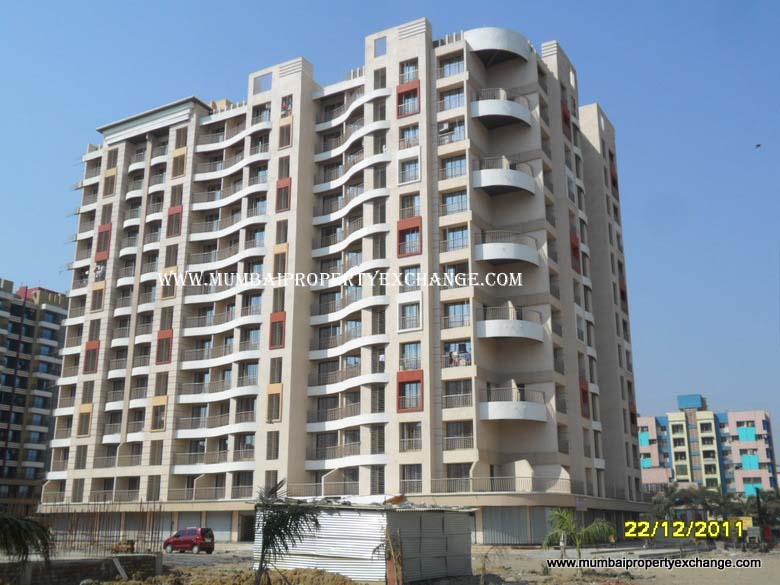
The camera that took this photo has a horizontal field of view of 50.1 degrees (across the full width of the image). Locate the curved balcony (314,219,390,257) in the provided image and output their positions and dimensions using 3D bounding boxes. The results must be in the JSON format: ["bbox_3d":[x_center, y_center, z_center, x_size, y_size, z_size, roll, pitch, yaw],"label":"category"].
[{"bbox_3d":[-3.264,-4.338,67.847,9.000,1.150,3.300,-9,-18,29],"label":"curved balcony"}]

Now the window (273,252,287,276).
[{"bbox_3d":[-9.104,-2.293,69.272,1.140,2.020,0.150,-9,-19,29],"label":"window"}]

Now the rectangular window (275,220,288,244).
[{"bbox_3d":[-9.033,-5.046,70.006,1.221,2.085,0.203,-9,-19,28],"label":"rectangular window"}]

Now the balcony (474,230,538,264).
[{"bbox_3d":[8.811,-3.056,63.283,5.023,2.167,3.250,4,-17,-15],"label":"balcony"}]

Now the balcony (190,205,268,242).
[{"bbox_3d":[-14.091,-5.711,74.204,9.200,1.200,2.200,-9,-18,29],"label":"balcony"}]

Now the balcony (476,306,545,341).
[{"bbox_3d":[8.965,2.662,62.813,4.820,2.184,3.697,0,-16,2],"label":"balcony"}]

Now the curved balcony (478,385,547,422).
[{"bbox_3d":[8.545,8.198,59.185,4.932,2.100,3.420,2,-17,-6],"label":"curved balcony"}]

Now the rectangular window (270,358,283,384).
[{"bbox_3d":[-9.097,6.303,66.927,1.123,2.068,0.197,-9,-19,28],"label":"rectangular window"}]

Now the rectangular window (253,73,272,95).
[{"bbox_3d":[-11.629,-19.103,76.756,2.040,1.870,0.220,-9,-19,28],"label":"rectangular window"}]

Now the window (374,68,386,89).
[{"bbox_3d":[-0.705,-17.555,68.650,1.121,1.823,0.200,-9,-18,29],"label":"window"}]

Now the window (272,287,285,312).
[{"bbox_3d":[-9.081,0.575,68.426,1.130,1.980,0.150,-9,-19,29],"label":"window"}]

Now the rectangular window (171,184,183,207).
[{"bbox_3d":[-20.043,-9.107,78.773,1.421,2.122,0.206,-9,-18,29],"label":"rectangular window"}]

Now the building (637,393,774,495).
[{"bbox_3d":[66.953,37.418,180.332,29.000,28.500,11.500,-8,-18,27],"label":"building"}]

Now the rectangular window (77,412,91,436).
[{"bbox_3d":[-27.513,11.814,74.889,1.420,2.000,0.200,-9,-19,29],"label":"rectangular window"}]

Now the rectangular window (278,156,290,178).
[{"bbox_3d":[-8.906,-10.593,71.388,1.172,2.049,0.150,-9,-18,28],"label":"rectangular window"}]

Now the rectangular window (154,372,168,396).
[{"bbox_3d":[-19.527,7.838,71.289,1.420,2.050,0.200,-9,-19,29],"label":"rectangular window"}]

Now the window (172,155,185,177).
[{"bbox_3d":[-19.888,-11.898,78.789,1.455,2.050,0.200,-9,-18,29],"label":"window"}]

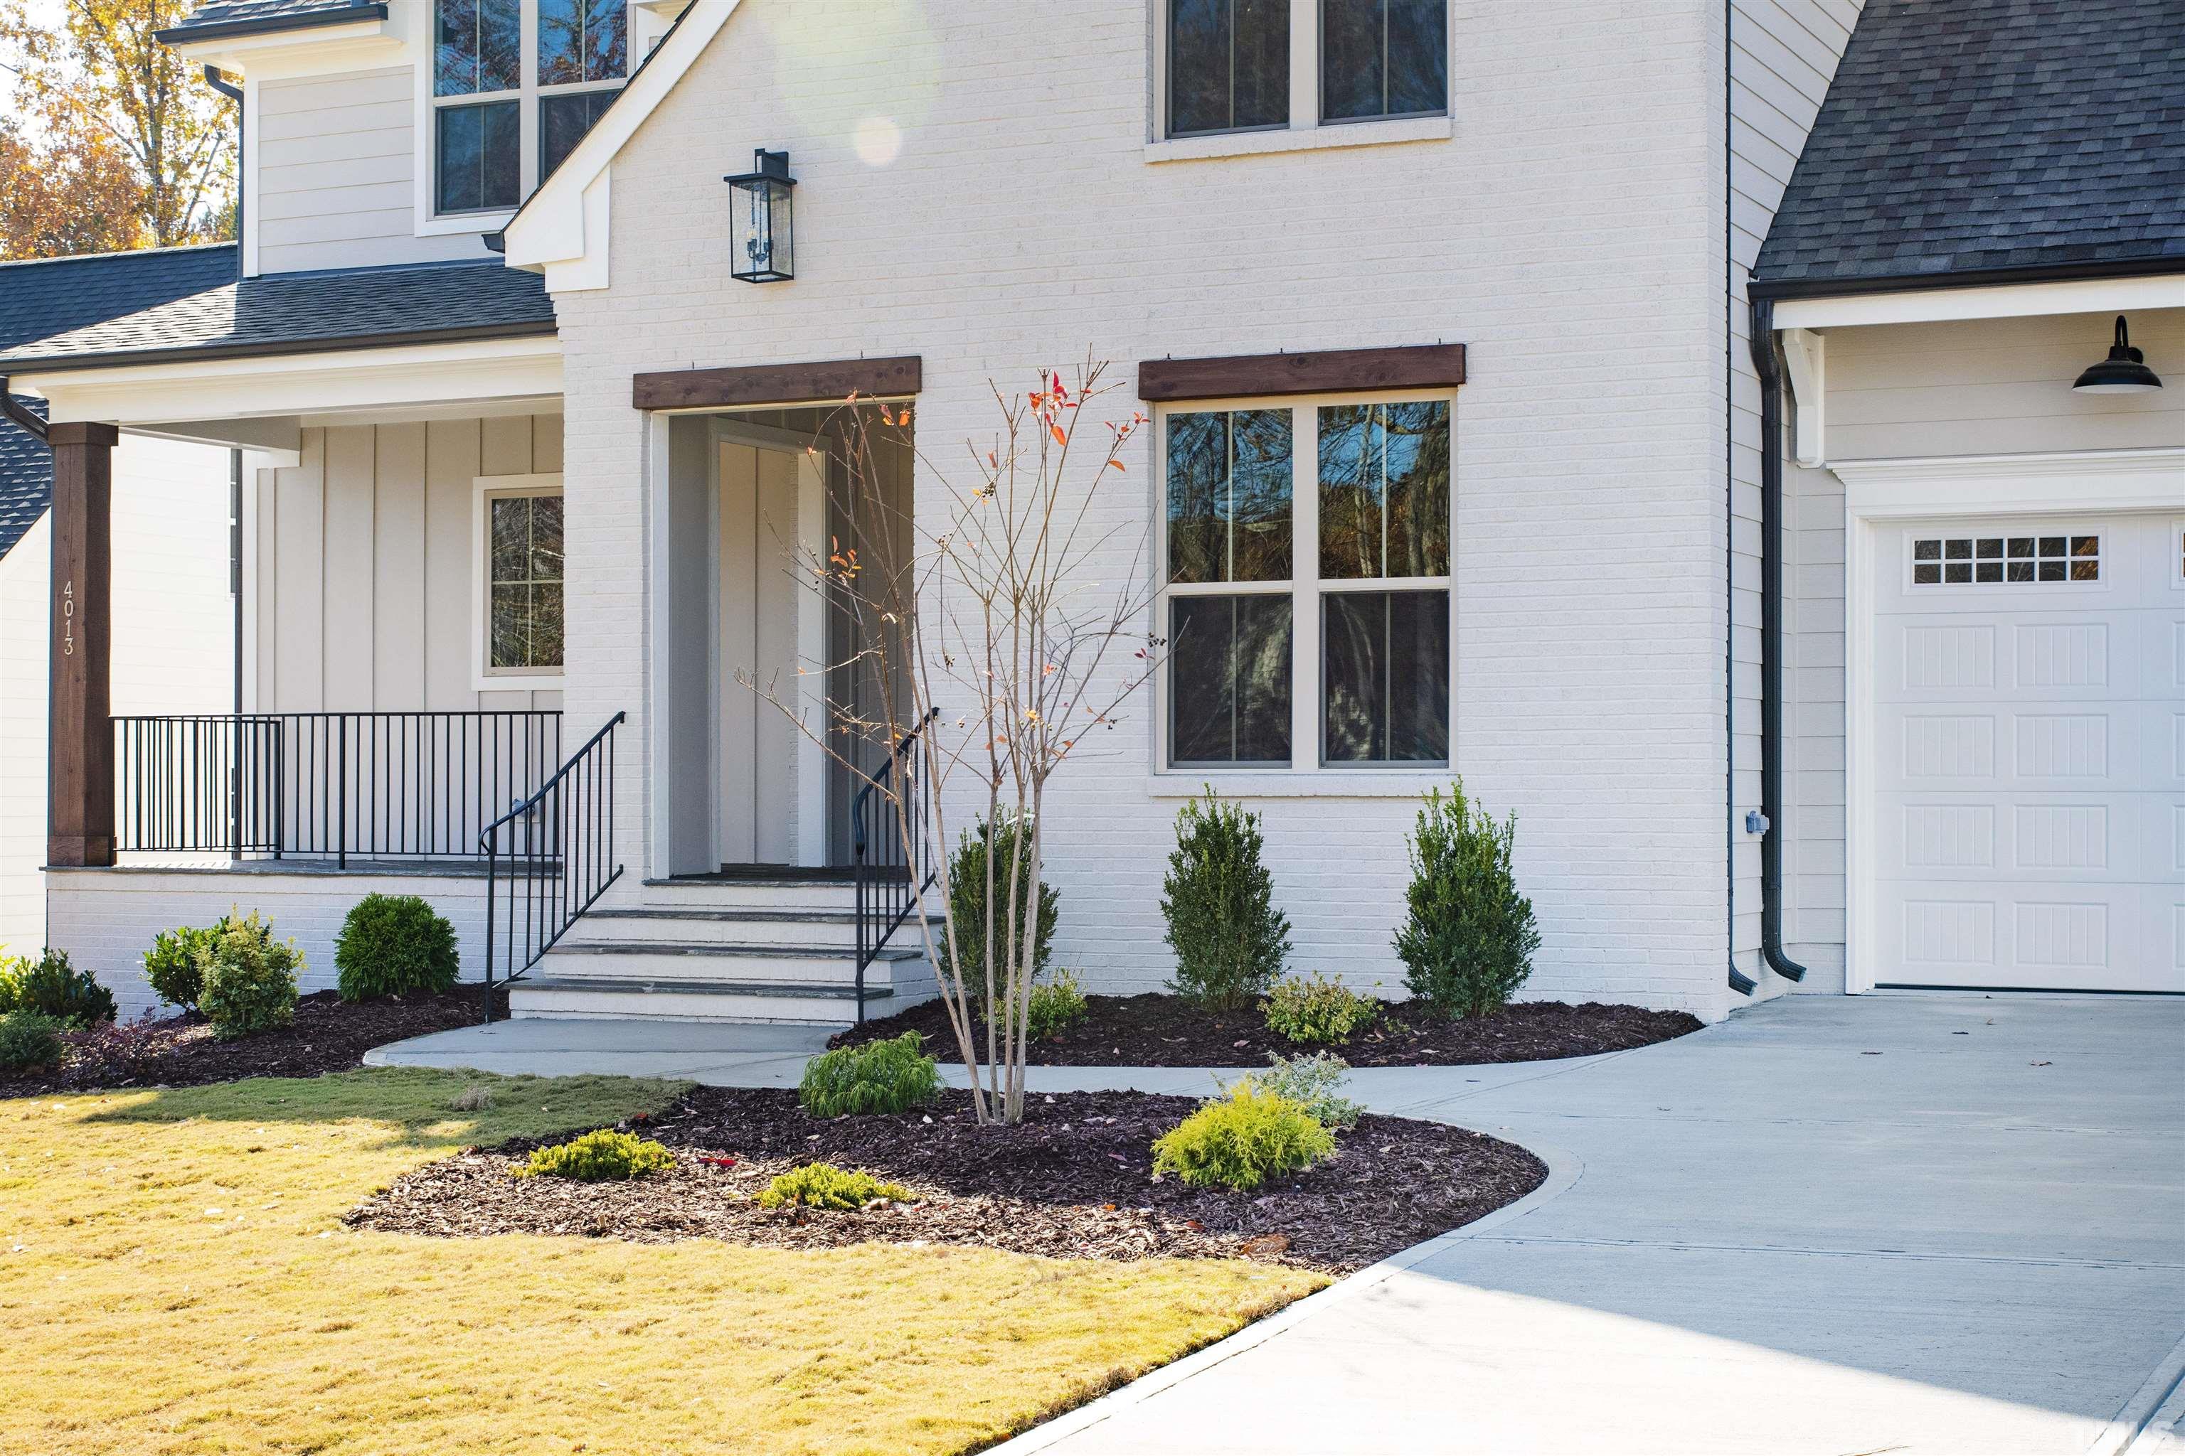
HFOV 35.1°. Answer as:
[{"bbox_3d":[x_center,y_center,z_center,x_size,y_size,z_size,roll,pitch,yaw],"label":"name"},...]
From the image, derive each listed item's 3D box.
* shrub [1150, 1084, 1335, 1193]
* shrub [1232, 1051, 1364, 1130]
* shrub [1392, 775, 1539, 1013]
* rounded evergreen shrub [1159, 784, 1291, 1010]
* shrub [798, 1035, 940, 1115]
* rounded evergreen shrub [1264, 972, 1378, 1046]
[{"bbox_3d":[0.455,1.236,10.470,0.553,0.302,0.520,0,-1,0],"label":"shrub"},{"bbox_3d":[0.717,1.255,12.000,0.456,0.247,0.420,0,-1,0],"label":"shrub"},{"bbox_3d":[1.651,0.744,15.170,0.644,1.025,0.620,0,-1,0],"label":"shrub"},{"bbox_3d":[0.607,0.783,15.770,0.584,0.989,0.560,0,-1,0],"label":"rounded evergreen shrub"},{"bbox_3d":[-0.808,1.243,12.500,0.512,0.278,0.470,0,-1,0],"label":"shrub"},{"bbox_3d":[0.957,1.168,14.580,0.482,0.278,0.440,0,-1,0],"label":"rounded evergreen shrub"}]

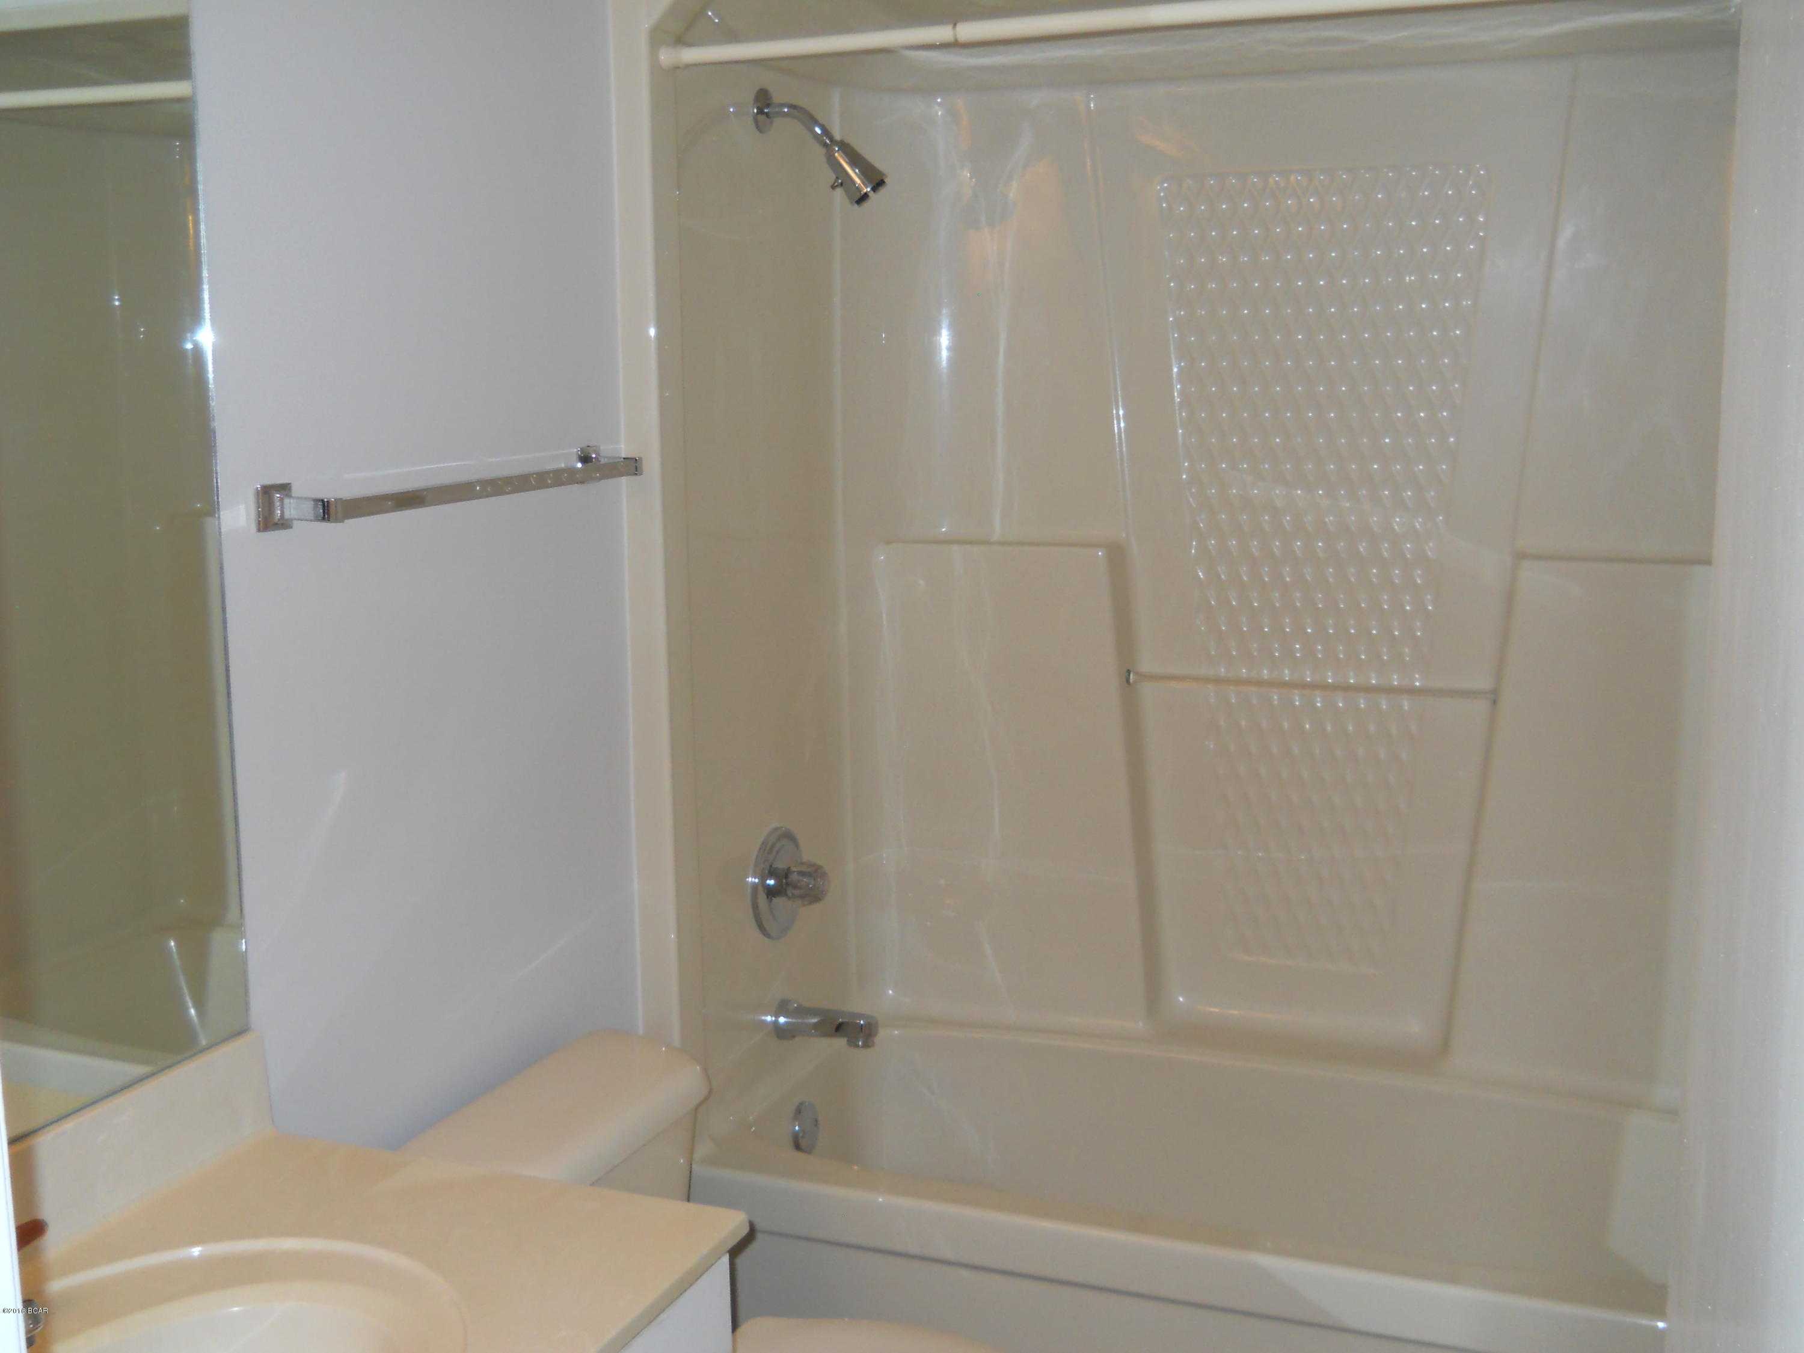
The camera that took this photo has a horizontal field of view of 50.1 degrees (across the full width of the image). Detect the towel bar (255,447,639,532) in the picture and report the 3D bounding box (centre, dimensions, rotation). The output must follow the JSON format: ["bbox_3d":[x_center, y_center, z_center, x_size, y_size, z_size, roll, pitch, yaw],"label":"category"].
[{"bbox_3d":[-0.473,-0.217,2.167,0.073,0.047,0.659,3,10,21],"label":"towel bar"}]

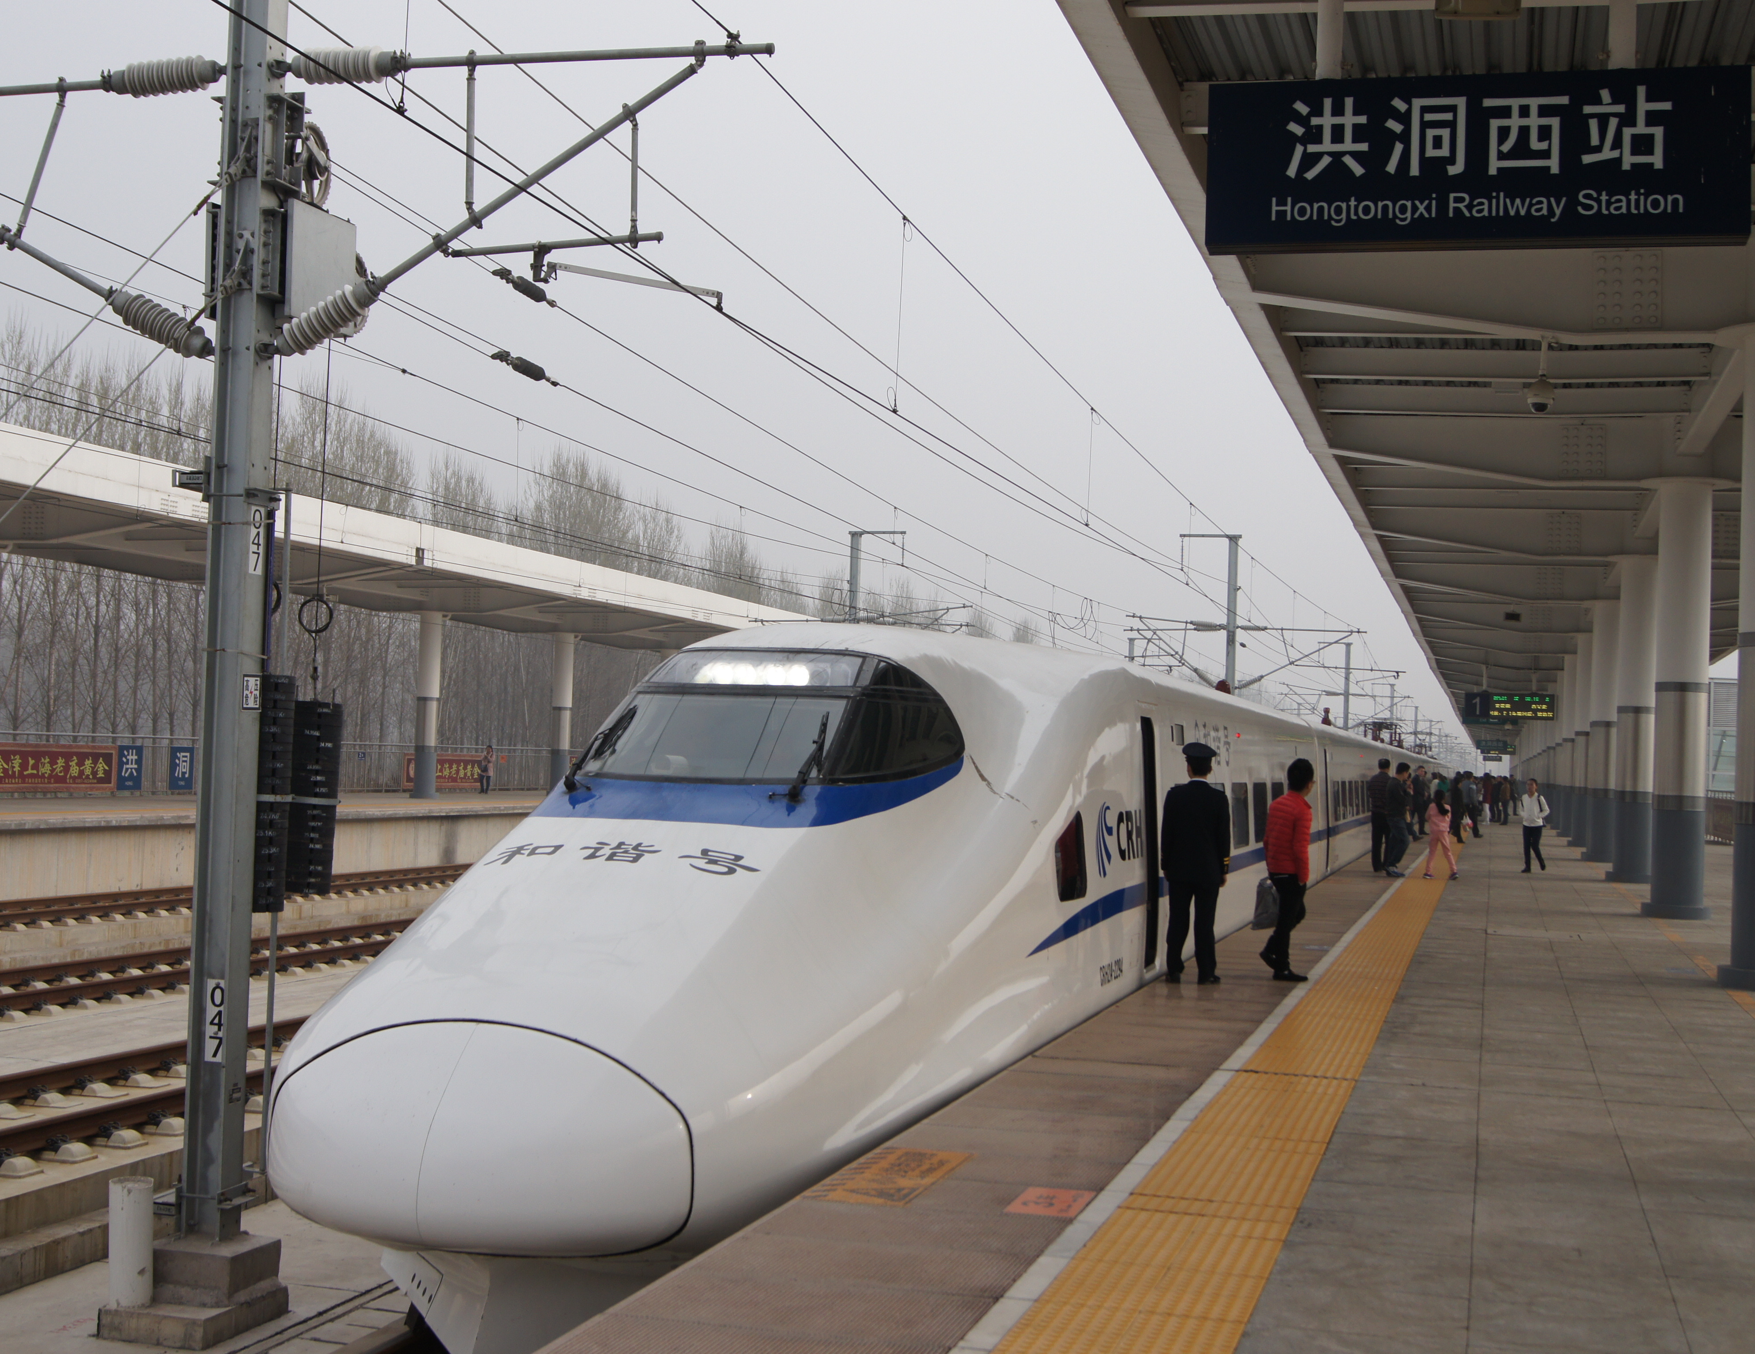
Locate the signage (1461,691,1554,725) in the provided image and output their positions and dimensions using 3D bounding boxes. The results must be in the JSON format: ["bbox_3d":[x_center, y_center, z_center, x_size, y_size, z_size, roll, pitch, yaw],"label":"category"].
[{"bbox_3d":[19.465,0.929,67.791,2.752,0.856,0.300,1,-2,16],"label":"signage"}]

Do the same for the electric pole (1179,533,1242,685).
[{"bbox_3d":[9.234,0.735,61.835,1.739,9.450,0.350,1,-2,16],"label":"electric pole"}]

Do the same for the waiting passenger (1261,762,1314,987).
[{"bbox_3d":[3.155,1.445,16.889,0.400,1.649,0.460,3,-2,-22],"label":"waiting passenger"}]

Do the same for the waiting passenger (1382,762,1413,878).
[{"bbox_3d":[8.127,2.206,34.292,0.390,1.743,0.460,3,-2,-16],"label":"waiting passenger"}]

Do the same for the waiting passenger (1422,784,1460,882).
[{"bbox_3d":[8.632,2.398,33.717,0.500,1.370,0.450,2,-2,9],"label":"waiting passenger"}]

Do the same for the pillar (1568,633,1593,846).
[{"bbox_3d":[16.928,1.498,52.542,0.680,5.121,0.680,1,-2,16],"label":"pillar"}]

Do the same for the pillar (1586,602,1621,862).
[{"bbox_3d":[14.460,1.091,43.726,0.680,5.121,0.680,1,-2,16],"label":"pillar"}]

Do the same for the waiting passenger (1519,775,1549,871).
[{"bbox_3d":[11.363,2.546,38.014,0.520,1.580,0.400,1,-2,32],"label":"waiting passenger"}]

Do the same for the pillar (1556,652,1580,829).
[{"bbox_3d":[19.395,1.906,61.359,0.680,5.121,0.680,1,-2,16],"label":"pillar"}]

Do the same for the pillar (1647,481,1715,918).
[{"bbox_3d":[9.326,0.284,25.524,0.710,5.020,0.710,1,-2,16],"label":"pillar"}]

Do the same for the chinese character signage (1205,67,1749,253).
[{"bbox_3d":[2.364,-2.042,8.767,2.070,0.665,0.160,1,-2,16],"label":"chinese character signage"}]

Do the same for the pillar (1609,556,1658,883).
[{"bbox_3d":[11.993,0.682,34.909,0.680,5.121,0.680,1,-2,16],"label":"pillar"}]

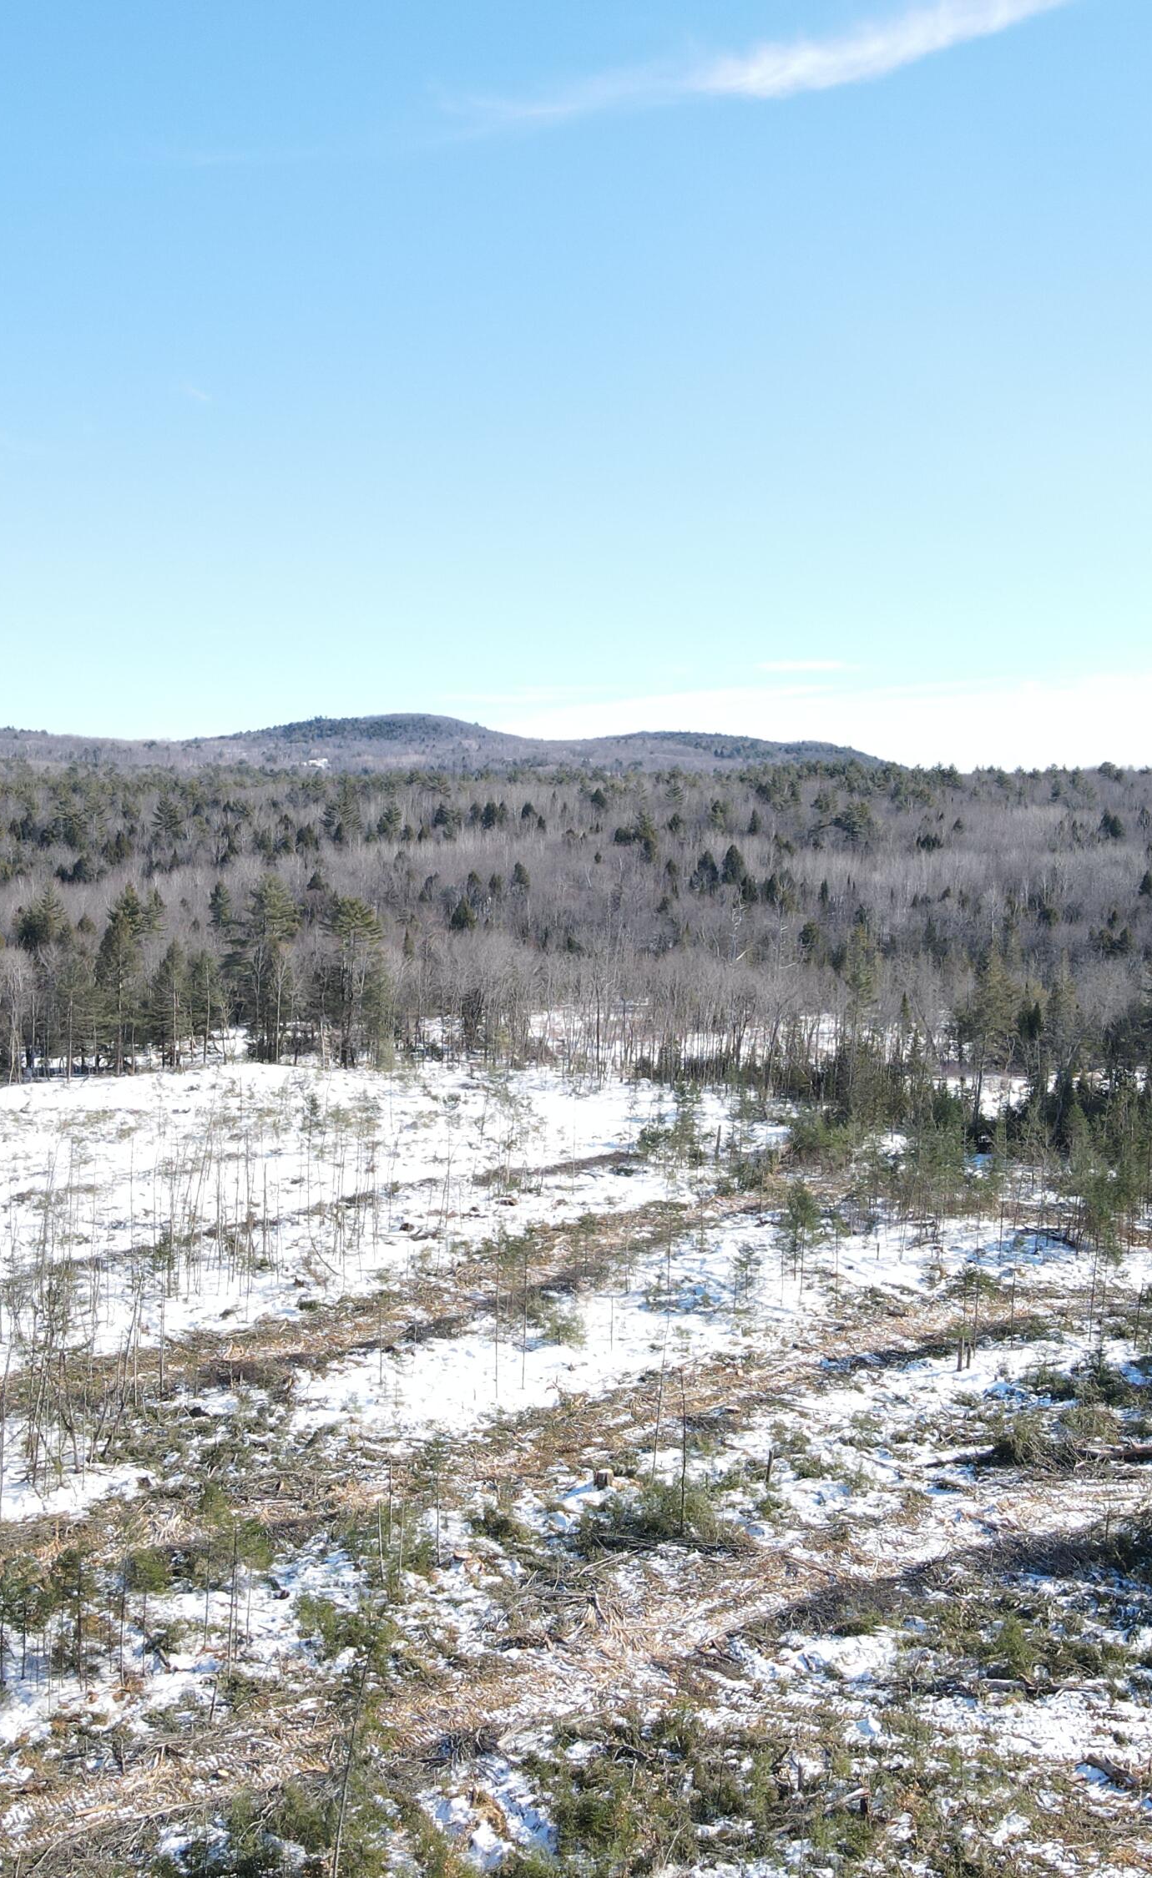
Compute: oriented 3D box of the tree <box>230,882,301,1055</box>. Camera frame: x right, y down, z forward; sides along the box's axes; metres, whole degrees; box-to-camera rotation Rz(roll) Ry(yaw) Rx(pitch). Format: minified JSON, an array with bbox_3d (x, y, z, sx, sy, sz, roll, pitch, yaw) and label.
[{"bbox_3d":[-31.790,2.970,178.000,7.400,18.400,7.200,0,5,0],"label":"tree"}]

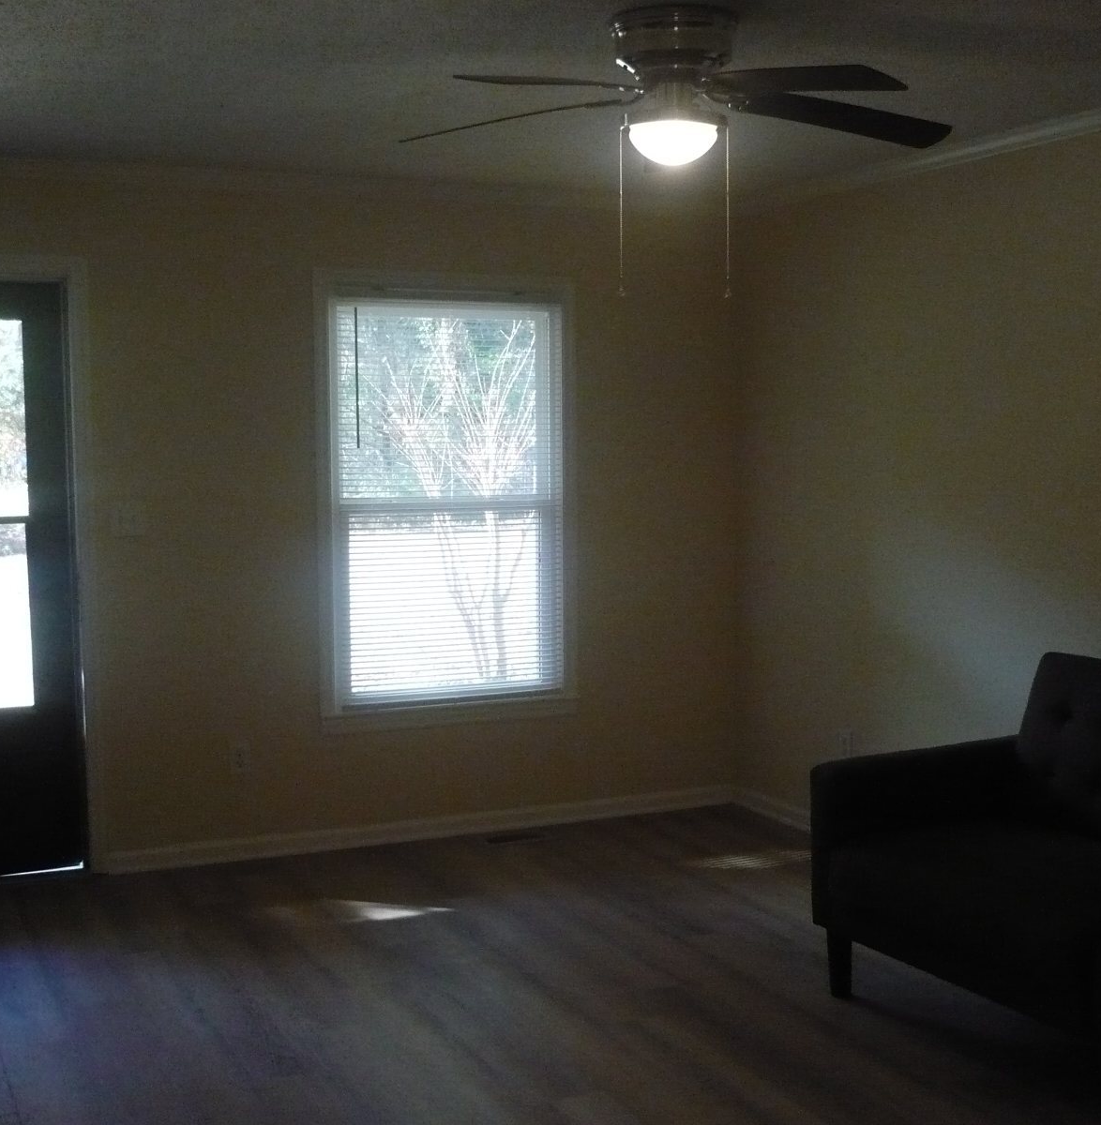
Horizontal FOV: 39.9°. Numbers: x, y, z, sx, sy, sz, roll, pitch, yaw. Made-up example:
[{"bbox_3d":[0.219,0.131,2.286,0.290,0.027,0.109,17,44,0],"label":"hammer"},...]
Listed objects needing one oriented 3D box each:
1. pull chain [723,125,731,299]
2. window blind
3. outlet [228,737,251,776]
[{"bbox_3d":[0.397,-0.788,3.400,0.014,0.392,0.014,-2,5,-23],"label":"pull chain"},{"bbox_3d":[-0.378,-0.237,5.680,0.960,1.590,0.090,-2,5,-23],"label":"window blind"},{"bbox_3d":[-1.108,0.696,5.409,0.072,0.118,0.010,-2,5,-23],"label":"outlet"}]

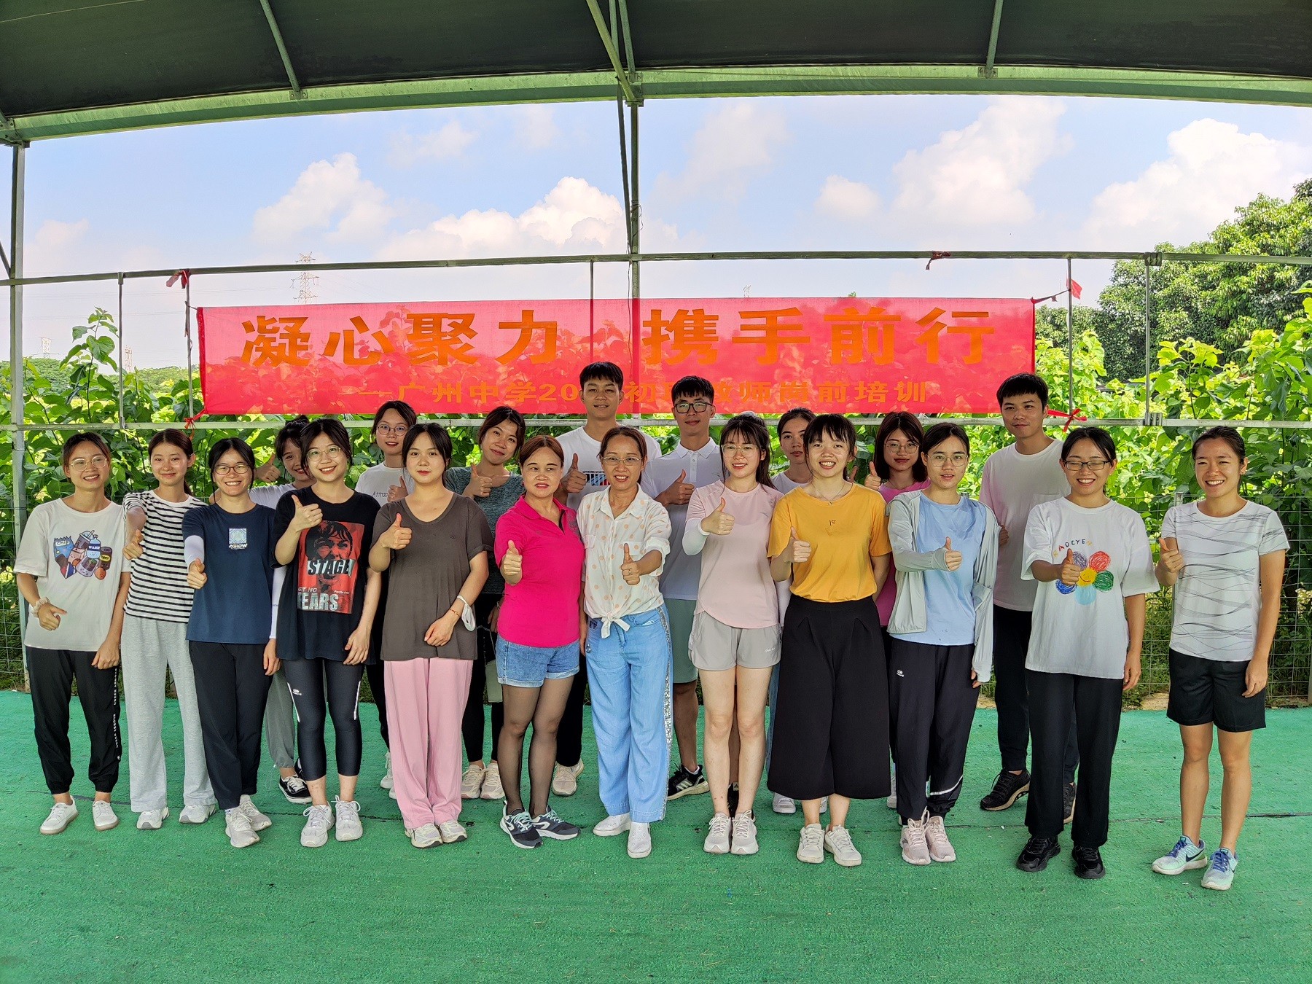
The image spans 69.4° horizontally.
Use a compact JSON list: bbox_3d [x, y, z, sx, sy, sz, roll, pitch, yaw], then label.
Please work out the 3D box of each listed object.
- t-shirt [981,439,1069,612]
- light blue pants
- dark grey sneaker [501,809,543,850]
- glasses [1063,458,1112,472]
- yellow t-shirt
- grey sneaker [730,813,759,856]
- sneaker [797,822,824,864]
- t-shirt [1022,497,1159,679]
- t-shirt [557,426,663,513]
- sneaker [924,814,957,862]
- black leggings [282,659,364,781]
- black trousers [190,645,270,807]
[{"bbox_3d":[1.523,0.140,3.862,0.434,0.710,0.280,0,4,5],"label":"t-shirt"},{"bbox_3d":[-0.102,0.851,3.619,0.323,0.863,0.300,0,4,-3],"label":"light blue pants"},{"bbox_3d":[-0.520,1.269,3.641,0.095,0.115,0.255,-2,5,-30],"label":"dark grey sneaker"},{"bbox_3d":[1.492,-0.102,3.287,0.147,0.045,0.145,2,10,22],"label":"glasses"},{"bbox_3d":[0.635,0.190,3.455,0.443,0.437,0.280,0,4,3],"label":"yellow t-shirt"},{"bbox_3d":[0.342,1.289,3.638,0.095,0.107,0.245,0,5,5],"label":"grey sneaker"},{"bbox_3d":[0.598,1.320,3.643,0.097,0.100,0.250,1,4,11],"label":"sneaker"},{"bbox_3d":[1.525,0.333,3.376,0.460,0.630,0.280,2,6,16],"label":"t-shirt"},{"bbox_3d":[-0.225,0.049,3.992,0.520,0.680,0.280,0,5,0],"label":"t-shirt"},{"bbox_3d":[1.067,1.295,3.582,0.095,0.107,0.245,1,5,9],"label":"sneaker"},{"bbox_3d":[-1.280,0.708,3.663,0.330,0.720,0.230,-1,6,-15],"label":"black leggings"},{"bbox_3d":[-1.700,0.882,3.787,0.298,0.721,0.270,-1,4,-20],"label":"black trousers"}]

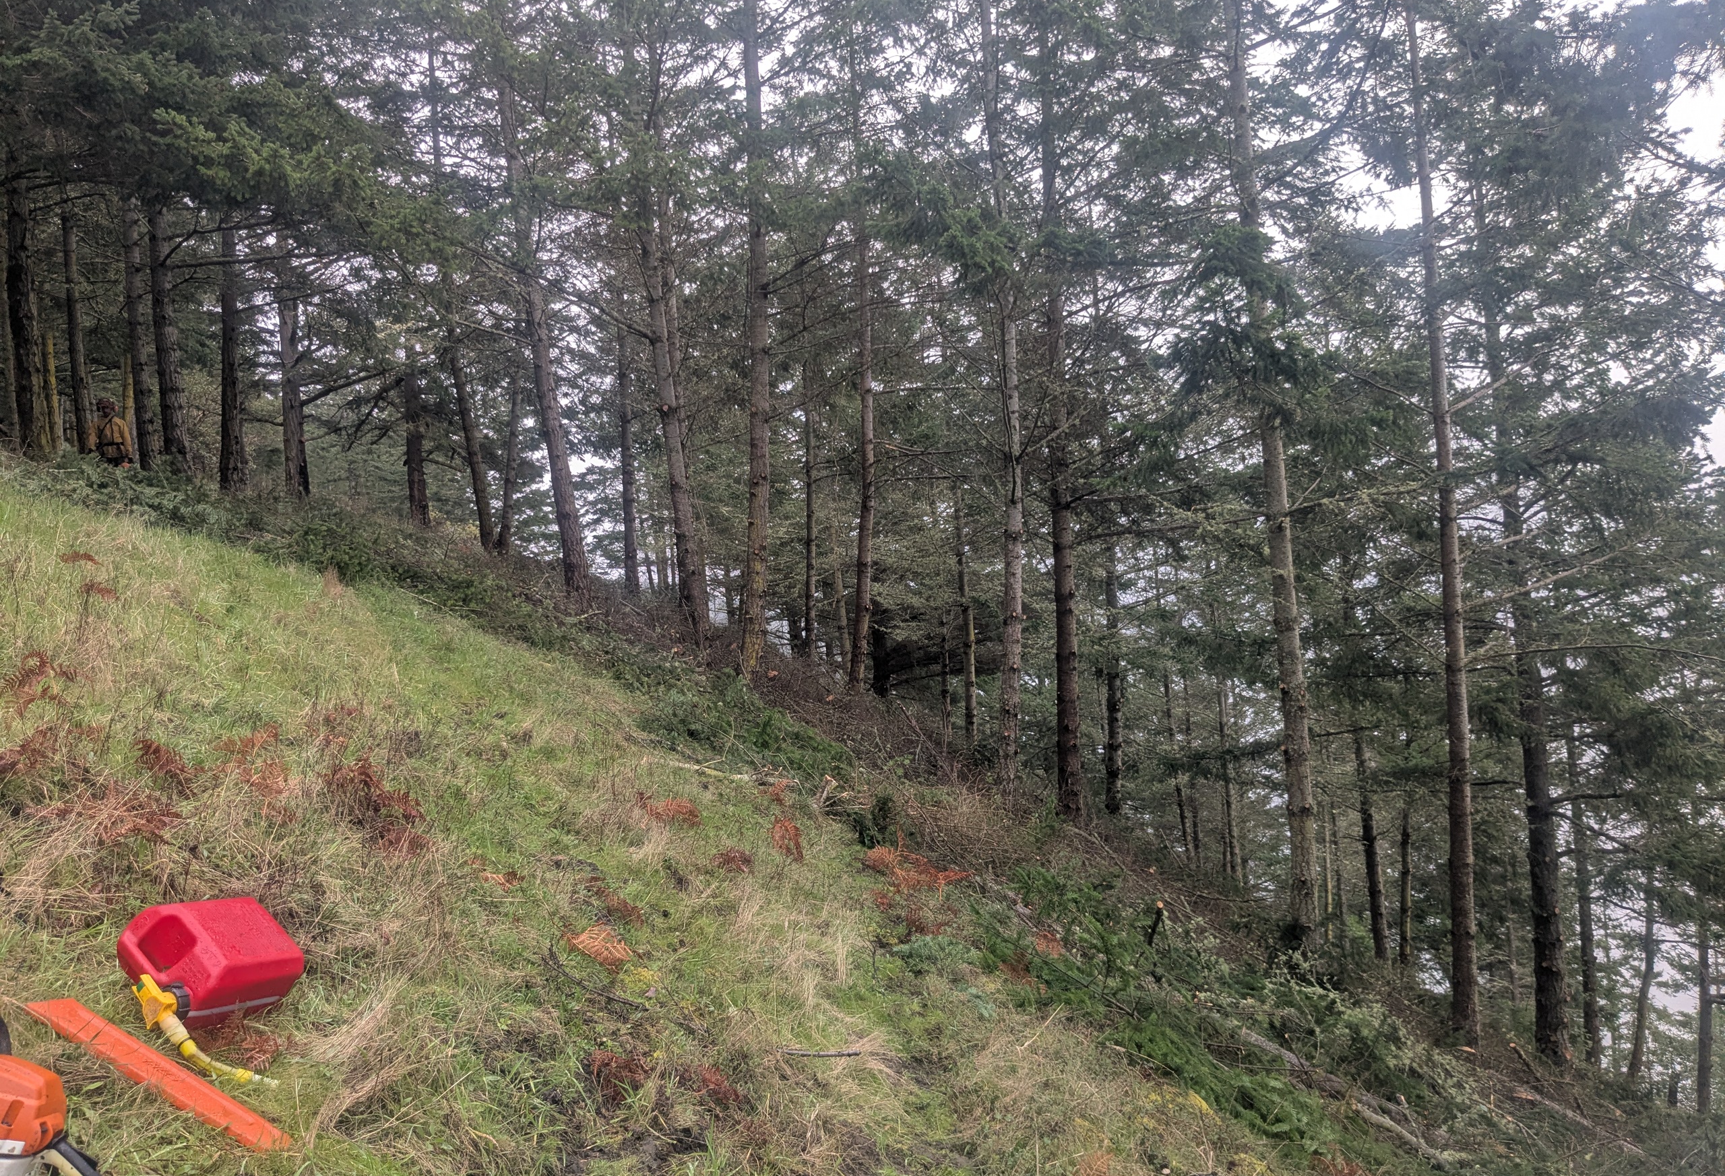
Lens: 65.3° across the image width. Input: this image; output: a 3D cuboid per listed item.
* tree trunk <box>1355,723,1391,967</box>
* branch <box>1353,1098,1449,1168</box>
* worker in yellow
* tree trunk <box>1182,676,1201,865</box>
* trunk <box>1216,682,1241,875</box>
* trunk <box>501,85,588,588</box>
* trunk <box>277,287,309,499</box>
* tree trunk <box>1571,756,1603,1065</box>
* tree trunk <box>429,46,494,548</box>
[{"bbox_3d":[8.519,4.301,22.471,0.220,3.929,0.220,-6,1,0],"label":"tree trunk"},{"bbox_3d":[3.158,3.214,7.900,0.594,0.060,0.060,32,14,20],"label":"branch"},{"bbox_3d":[-11.995,-2.143,21.500,0.620,1.800,0.380,-3,1,-16],"label":"worker in yellow"},{"bbox_3d":[5.874,3.247,24.034,0.156,3.390,0.144,-3,-1,13],"label":"tree trunk"},{"bbox_3d":[6.927,3.599,25.473,0.190,3.667,0.190,-4,1,0],"label":"trunk"},{"bbox_3d":[-4.044,-3.192,17.067,0.341,6.662,0.306,-7,-1,-12],"label":"trunk"},{"bbox_3d":[-8.897,-2.992,20.976,0.290,3.234,0.290,-3,1,0],"label":"trunk"},{"bbox_3d":[11.555,5.153,21.463,0.220,4.969,0.220,-3,1,0],"label":"tree trunk"},{"bbox_3d":[-6.143,-4.456,20.578,0.287,7.745,0.226,-6,-1,-15],"label":"tree trunk"}]

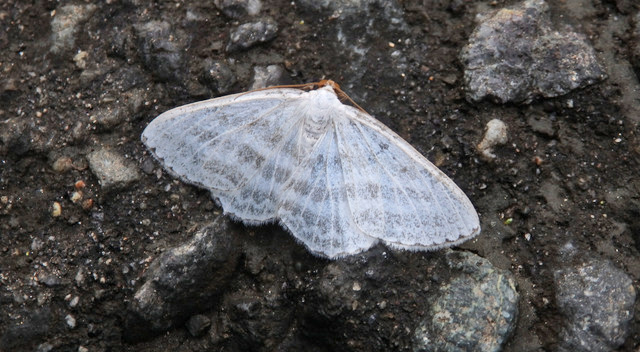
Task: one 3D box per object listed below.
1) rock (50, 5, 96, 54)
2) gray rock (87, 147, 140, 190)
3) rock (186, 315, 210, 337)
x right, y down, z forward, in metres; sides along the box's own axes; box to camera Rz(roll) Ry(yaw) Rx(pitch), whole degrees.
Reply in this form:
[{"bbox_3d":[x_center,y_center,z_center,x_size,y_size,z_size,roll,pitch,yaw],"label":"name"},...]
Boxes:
[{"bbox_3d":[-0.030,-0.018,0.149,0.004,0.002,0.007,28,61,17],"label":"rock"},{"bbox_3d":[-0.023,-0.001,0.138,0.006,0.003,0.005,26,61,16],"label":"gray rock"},{"bbox_3d":[-0.013,0.016,0.132,0.002,0.002,0.002,0,63,0],"label":"rock"}]

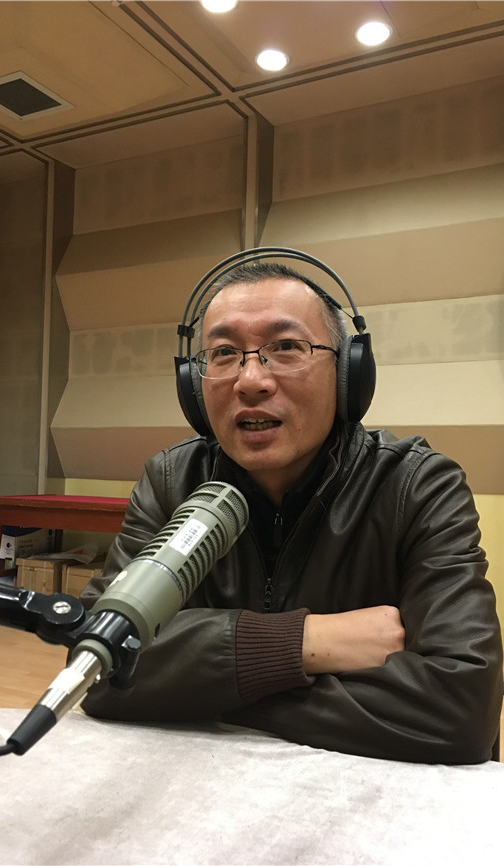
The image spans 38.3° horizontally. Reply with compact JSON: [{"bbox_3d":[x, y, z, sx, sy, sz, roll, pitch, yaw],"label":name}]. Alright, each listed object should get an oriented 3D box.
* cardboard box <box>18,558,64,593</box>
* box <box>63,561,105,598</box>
[{"bbox_3d":[-1.339,1.016,4.890,0.297,0.360,0.390,0,-2,22],"label":"cardboard box"},{"bbox_3d":[-0.972,1.018,4.668,0.315,0.355,0.390,0,-2,22],"label":"box"}]

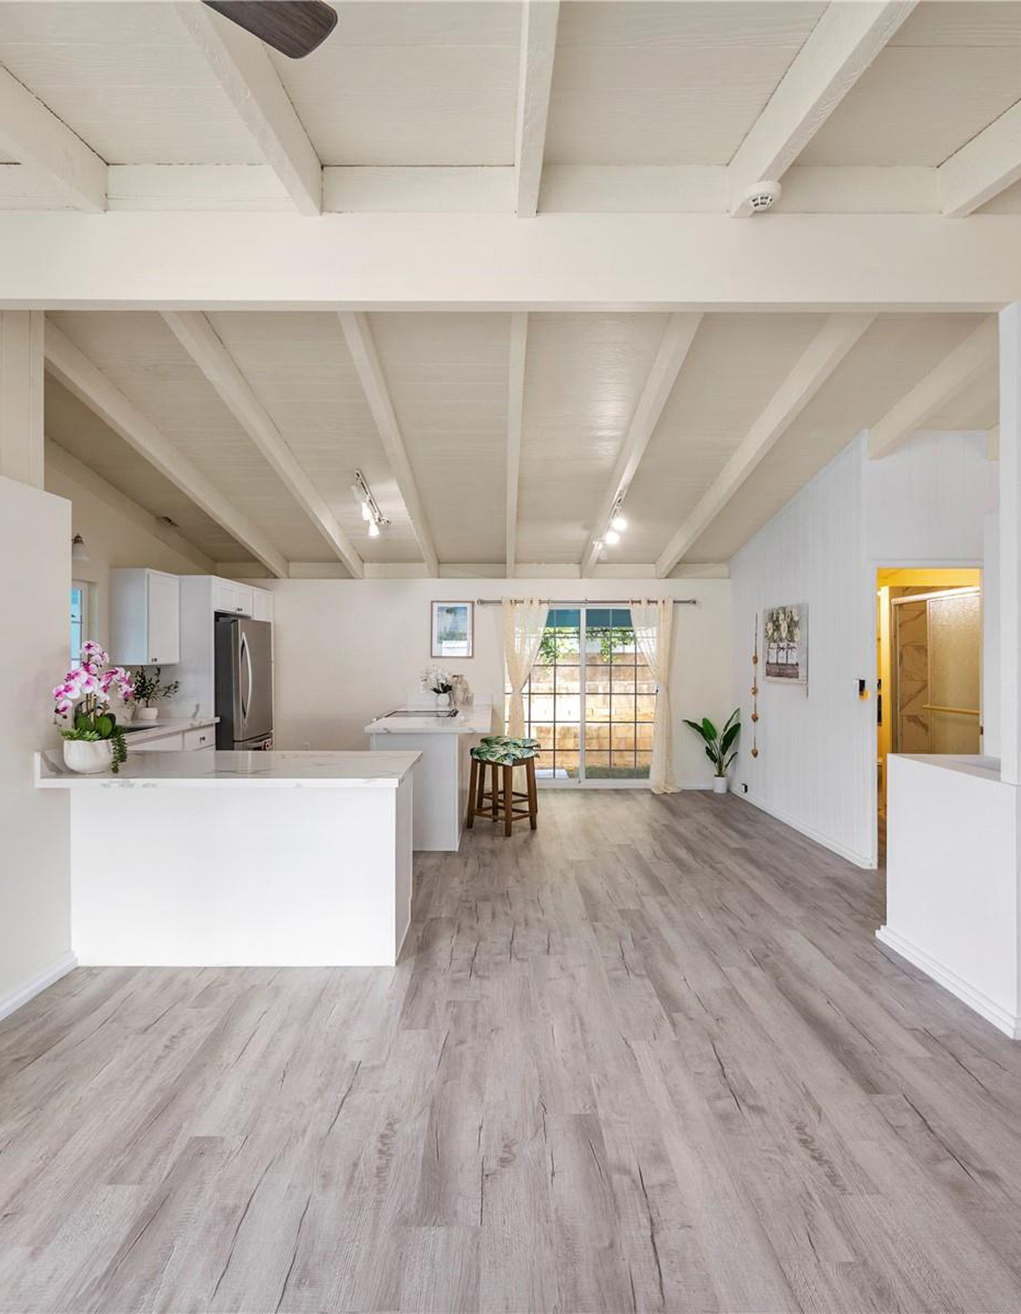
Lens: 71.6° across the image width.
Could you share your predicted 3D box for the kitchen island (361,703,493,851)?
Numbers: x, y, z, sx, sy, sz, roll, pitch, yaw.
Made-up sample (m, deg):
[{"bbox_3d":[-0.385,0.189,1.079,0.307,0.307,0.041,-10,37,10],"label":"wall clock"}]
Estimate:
[{"bbox_3d":[-0.620,0.982,6.385,0.920,0.915,2.470,0,0,-1],"label":"kitchen island"}]

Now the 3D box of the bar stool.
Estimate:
[{"bbox_3d":[-0.066,1.111,6.020,0.465,0.697,0.374,0,0,41],"label":"bar stool"}]

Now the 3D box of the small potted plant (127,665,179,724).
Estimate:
[{"bbox_3d":[-2.920,0.300,5.820,0.370,0.450,0.350,0,0,-1],"label":"small potted plant"}]

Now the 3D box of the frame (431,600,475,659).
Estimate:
[{"bbox_3d":[-0.631,-0.308,7.767,0.467,0.646,0.030,0,0,0],"label":"frame"}]

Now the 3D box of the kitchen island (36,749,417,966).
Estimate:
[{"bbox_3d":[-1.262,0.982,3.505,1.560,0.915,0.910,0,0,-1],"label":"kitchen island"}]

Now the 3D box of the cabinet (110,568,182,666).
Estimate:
[{"bbox_3d":[-3.050,-0.320,5.949,0.313,0.773,0.555,0,0,0],"label":"cabinet"}]

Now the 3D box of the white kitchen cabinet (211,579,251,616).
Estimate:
[{"bbox_3d":[-2.835,-0.535,6.490,0.600,0.305,0.905,0,0,-1],"label":"white kitchen cabinet"}]

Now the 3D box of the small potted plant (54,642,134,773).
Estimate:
[{"bbox_3d":[-1.970,0.238,3.353,0.371,0.619,0.313,0,0,0],"label":"small potted plant"}]

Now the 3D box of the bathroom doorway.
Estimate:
[{"bbox_3d":[2.820,0.410,4.780,0.720,2.050,0.130,0,0,-1],"label":"bathroom doorway"}]

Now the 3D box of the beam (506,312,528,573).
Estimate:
[{"bbox_3d":[0.015,-1.330,5.270,0.090,0.165,4.750,0,-10,-1],"label":"beam"}]

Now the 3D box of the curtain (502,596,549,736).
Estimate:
[{"bbox_3d":[0.145,0.410,7.500,0.520,2.050,0.120,0,0,-1],"label":"curtain"}]

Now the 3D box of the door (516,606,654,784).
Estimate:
[{"bbox_3d":[0.798,0.438,7.807,1.757,2.010,0.111,0,0,0],"label":"door"}]

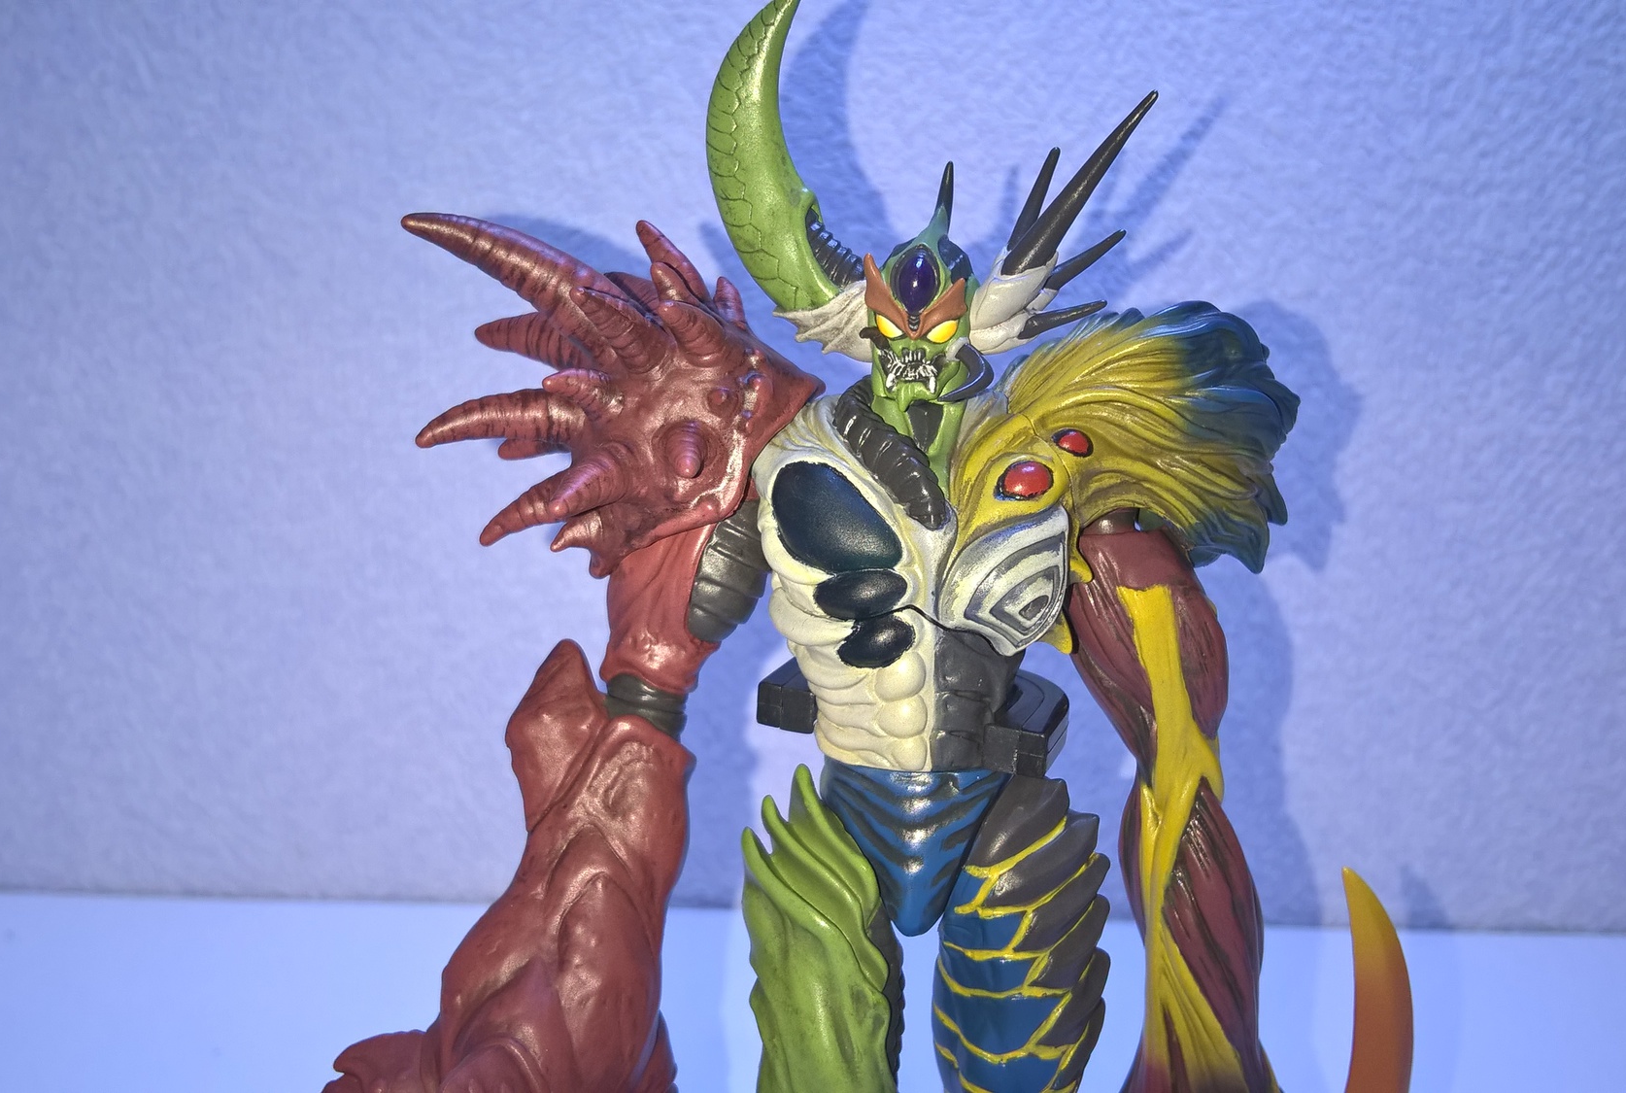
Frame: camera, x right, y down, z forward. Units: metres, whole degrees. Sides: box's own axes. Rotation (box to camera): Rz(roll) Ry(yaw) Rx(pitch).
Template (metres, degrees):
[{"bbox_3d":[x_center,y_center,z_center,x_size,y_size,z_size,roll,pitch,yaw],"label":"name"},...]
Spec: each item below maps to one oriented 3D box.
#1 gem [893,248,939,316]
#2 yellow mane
[{"bbox_3d":[0.021,-0.053,0.311,0.009,0.014,0.005,1,0,0],"label":"gem"},{"bbox_3d":[0.065,-0.023,0.325,0.071,0.053,0.050,1,12,0],"label":"yellow mane"}]

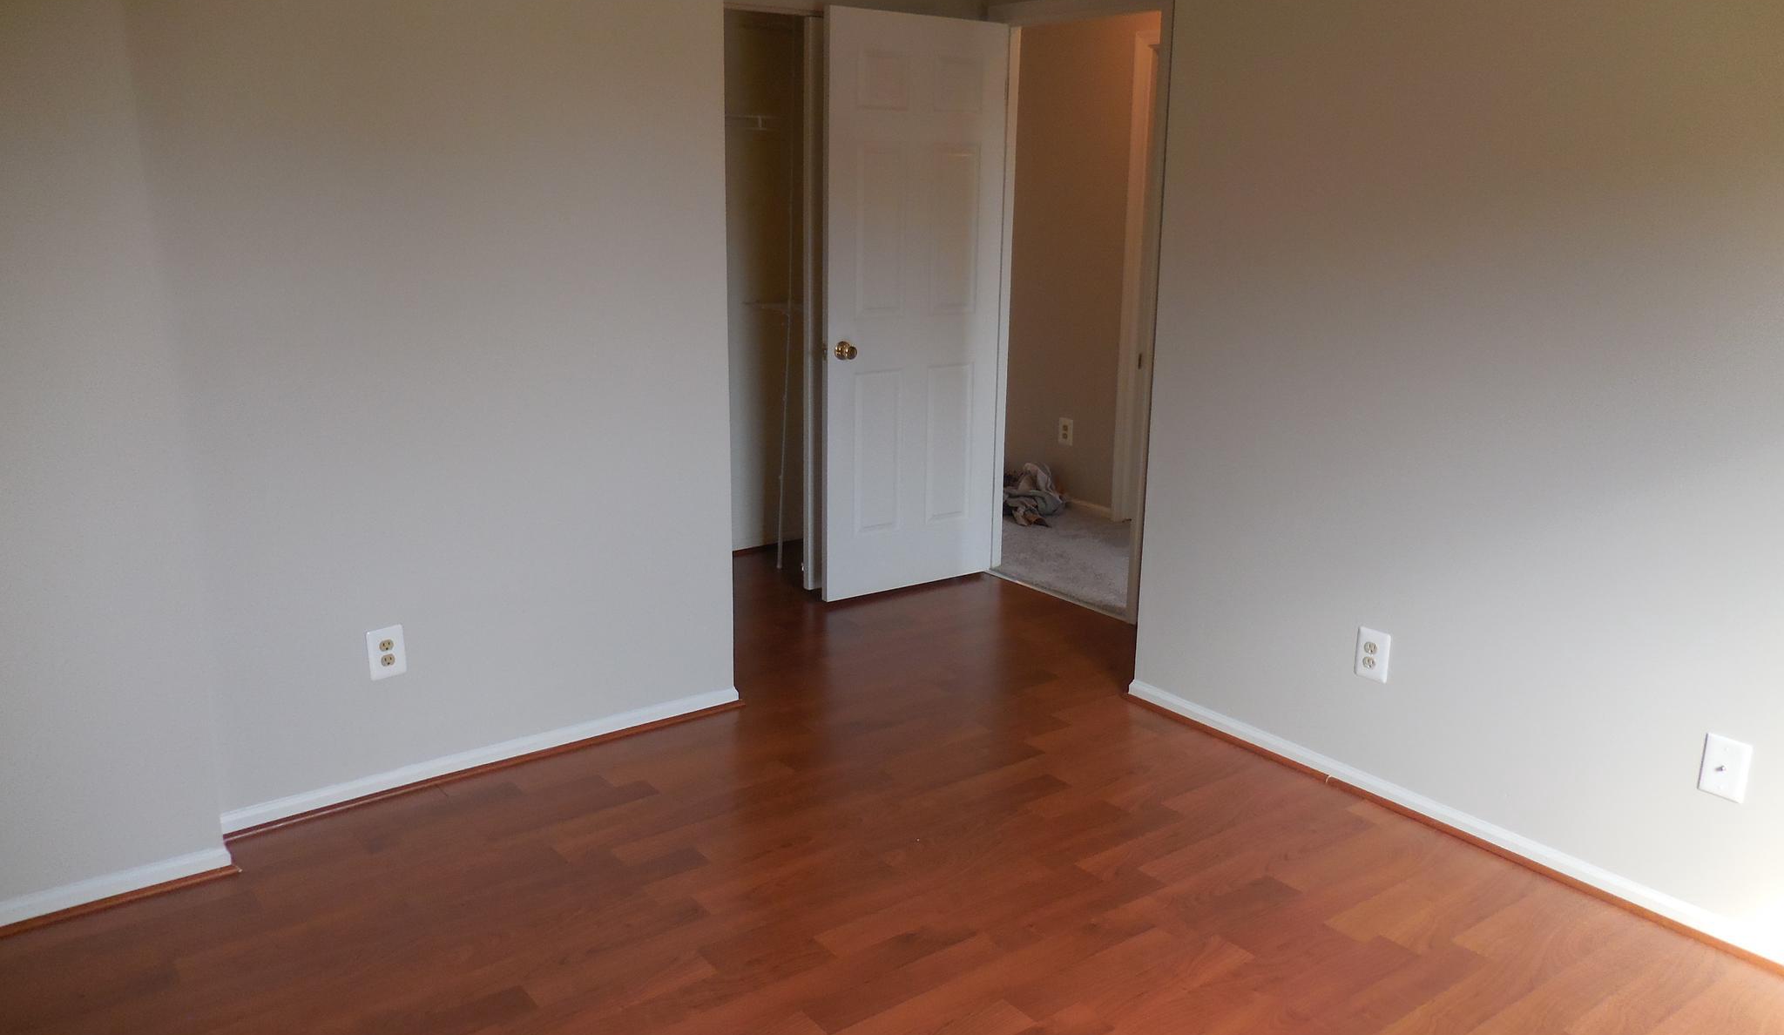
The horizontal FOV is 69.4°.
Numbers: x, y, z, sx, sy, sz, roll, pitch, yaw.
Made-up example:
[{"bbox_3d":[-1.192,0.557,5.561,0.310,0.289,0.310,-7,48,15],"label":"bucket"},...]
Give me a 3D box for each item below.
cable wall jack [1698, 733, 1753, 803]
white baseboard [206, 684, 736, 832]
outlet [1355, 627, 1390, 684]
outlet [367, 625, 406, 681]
[{"bbox_3d":[1.653,0.497,2.557,0.012,0.122,0.079,-10,18,-36],"label":"cable wall jack"},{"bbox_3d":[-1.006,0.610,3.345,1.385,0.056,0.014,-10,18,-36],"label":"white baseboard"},{"bbox_3d":[1.181,0.339,3.165,0.010,0.122,0.079,-10,18,-36],"label":"outlet"},{"bbox_3d":[-1.211,0.325,3.090,0.079,0.122,0.010,-10,18,-36],"label":"outlet"}]

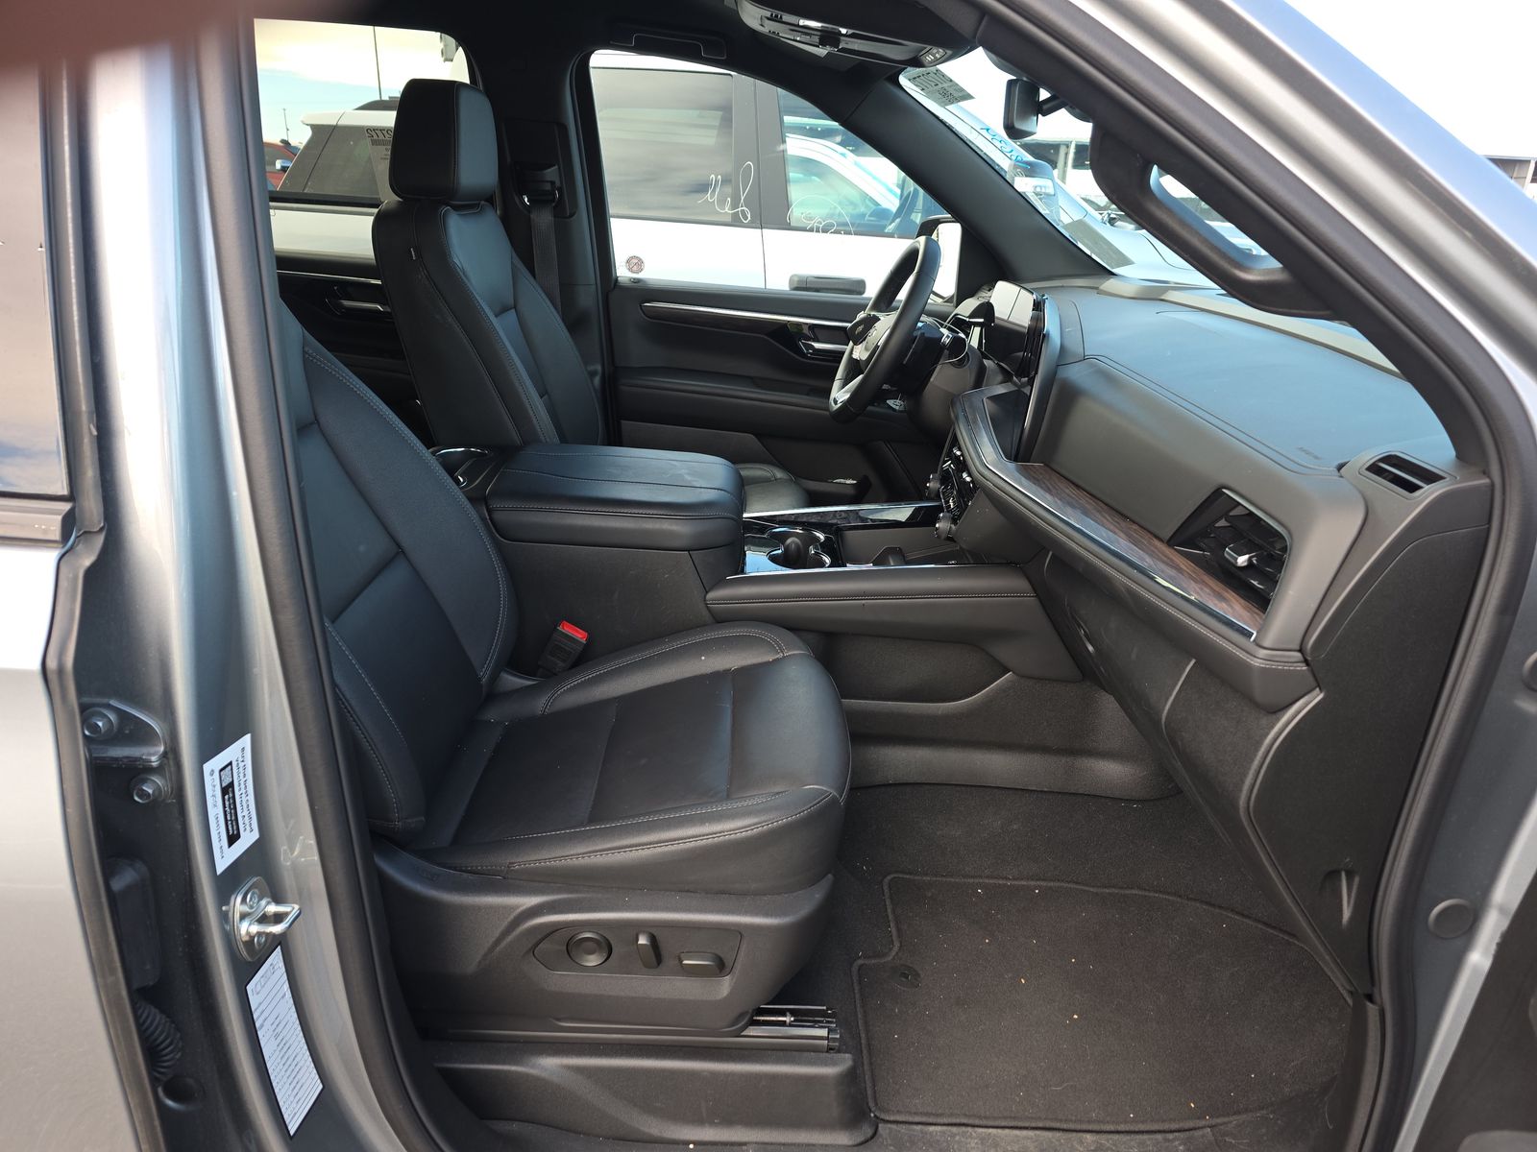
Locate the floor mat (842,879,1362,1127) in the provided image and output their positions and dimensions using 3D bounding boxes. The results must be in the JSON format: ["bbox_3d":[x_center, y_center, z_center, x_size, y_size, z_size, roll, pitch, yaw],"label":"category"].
[{"bbox_3d":[0.443,0.537,1.373,0.690,0.031,0.464,0,20,-2],"label":"floor mat"}]

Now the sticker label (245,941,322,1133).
[{"bbox_3d":[-0.402,0.389,0.853,0.002,0.153,0.049,0,20,9],"label":"sticker label"}]

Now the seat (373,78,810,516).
[{"bbox_3d":[-0.274,-0.364,1.937,0.731,1.020,0.556,0,20,-2],"label":"seat"}]

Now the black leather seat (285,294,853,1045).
[{"bbox_3d":[-0.294,-0.072,1.121,0.803,1.009,0.556,0,20,-2],"label":"black leather seat"}]

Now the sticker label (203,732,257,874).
[{"bbox_3d":[-0.406,0.173,0.774,0.002,0.098,0.051,4,20,8],"label":"sticker label"}]

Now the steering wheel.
[{"bbox_3d":[0.226,-0.451,1.927,0.103,0.386,0.386,23,18,-10],"label":"steering wheel"}]

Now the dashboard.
[{"bbox_3d":[0.515,-0.147,1.597,0.515,0.597,1.504,0,20,-2],"label":"dashboard"}]

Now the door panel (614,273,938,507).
[{"bbox_3d":[0.068,-0.328,2.350,0.845,0.680,0.144,0,20,-2],"label":"door panel"}]

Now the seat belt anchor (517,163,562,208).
[{"bbox_3d":[-0.465,-0.793,2.076,0.088,0.088,0.046,0,20,-2],"label":"seat belt anchor"}]

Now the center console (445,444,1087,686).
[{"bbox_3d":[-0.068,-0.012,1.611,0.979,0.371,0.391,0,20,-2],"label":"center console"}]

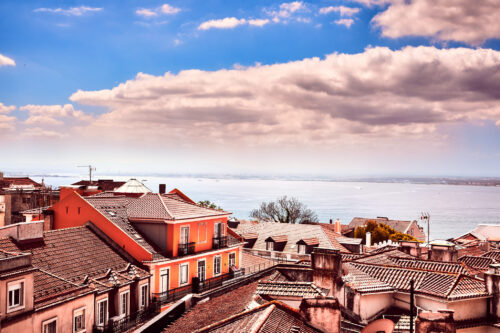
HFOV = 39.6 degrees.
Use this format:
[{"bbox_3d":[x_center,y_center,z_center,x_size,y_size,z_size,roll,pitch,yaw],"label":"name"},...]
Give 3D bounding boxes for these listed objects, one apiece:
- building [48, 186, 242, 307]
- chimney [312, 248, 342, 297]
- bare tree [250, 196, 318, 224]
[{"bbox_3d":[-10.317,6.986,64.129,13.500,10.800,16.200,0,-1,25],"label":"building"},{"bbox_3d":[3.606,4.932,32.300,1.220,2.150,0.750,0,-1,25],"label":"chimney"},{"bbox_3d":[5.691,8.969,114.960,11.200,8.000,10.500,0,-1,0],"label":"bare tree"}]

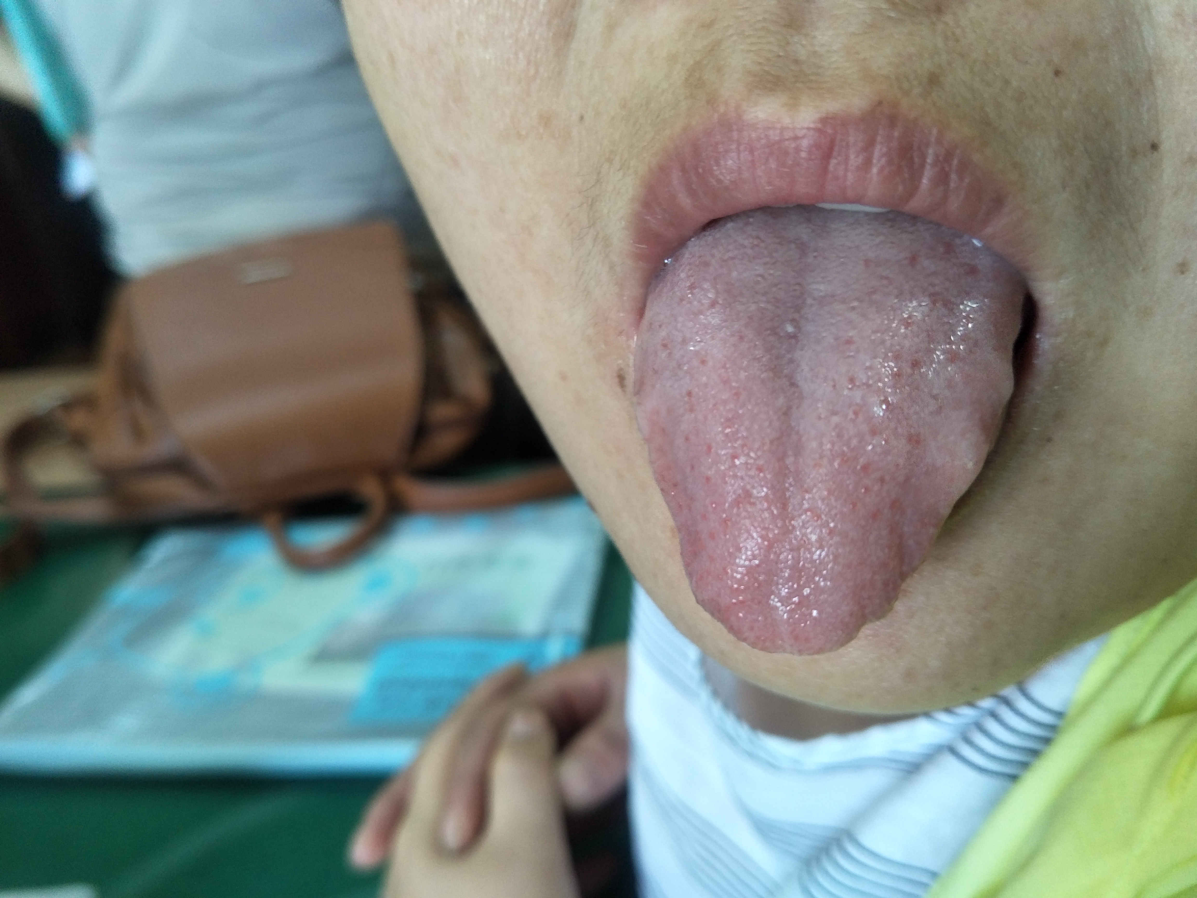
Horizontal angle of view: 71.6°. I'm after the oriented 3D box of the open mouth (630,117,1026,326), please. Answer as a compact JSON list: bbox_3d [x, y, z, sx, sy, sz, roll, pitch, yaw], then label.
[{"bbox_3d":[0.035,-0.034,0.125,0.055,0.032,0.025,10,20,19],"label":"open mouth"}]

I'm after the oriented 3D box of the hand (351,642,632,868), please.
[{"bbox_3d":[-0.045,0.136,0.370,0.120,0.060,0.085,-26,43,-33],"label":"hand"}]

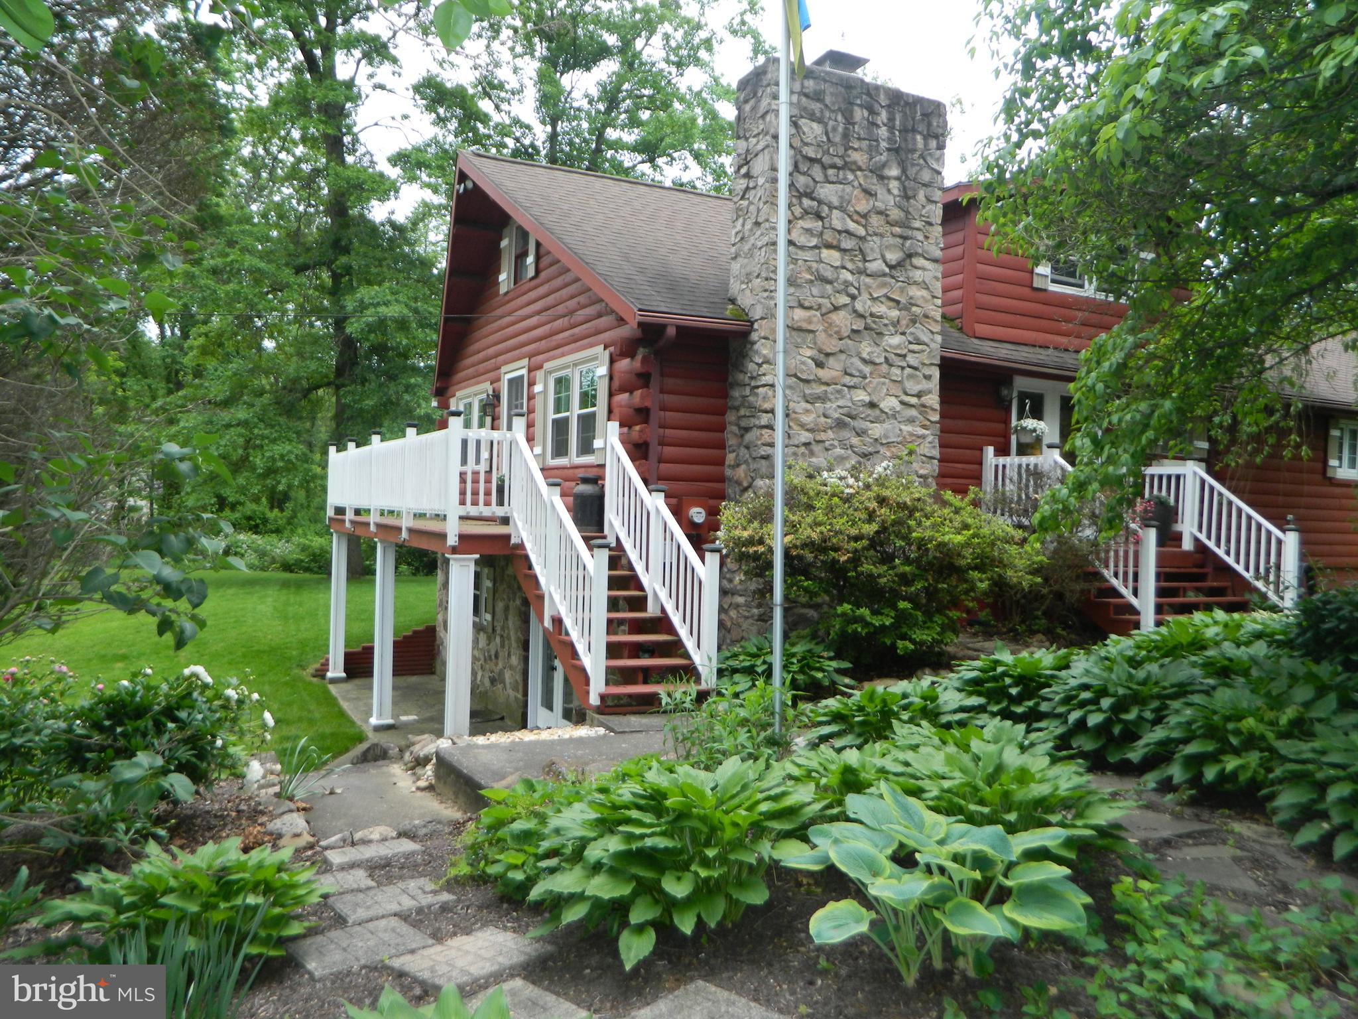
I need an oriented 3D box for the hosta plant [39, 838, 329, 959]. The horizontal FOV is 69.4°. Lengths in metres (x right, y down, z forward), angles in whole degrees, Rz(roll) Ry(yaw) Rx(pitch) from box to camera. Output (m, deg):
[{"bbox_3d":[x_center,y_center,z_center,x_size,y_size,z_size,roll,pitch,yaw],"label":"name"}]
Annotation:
[{"bbox_3d":[-1.860,1.450,3.740,0.990,0.360,0.860,1,1,-26],"label":"hosta plant"}]

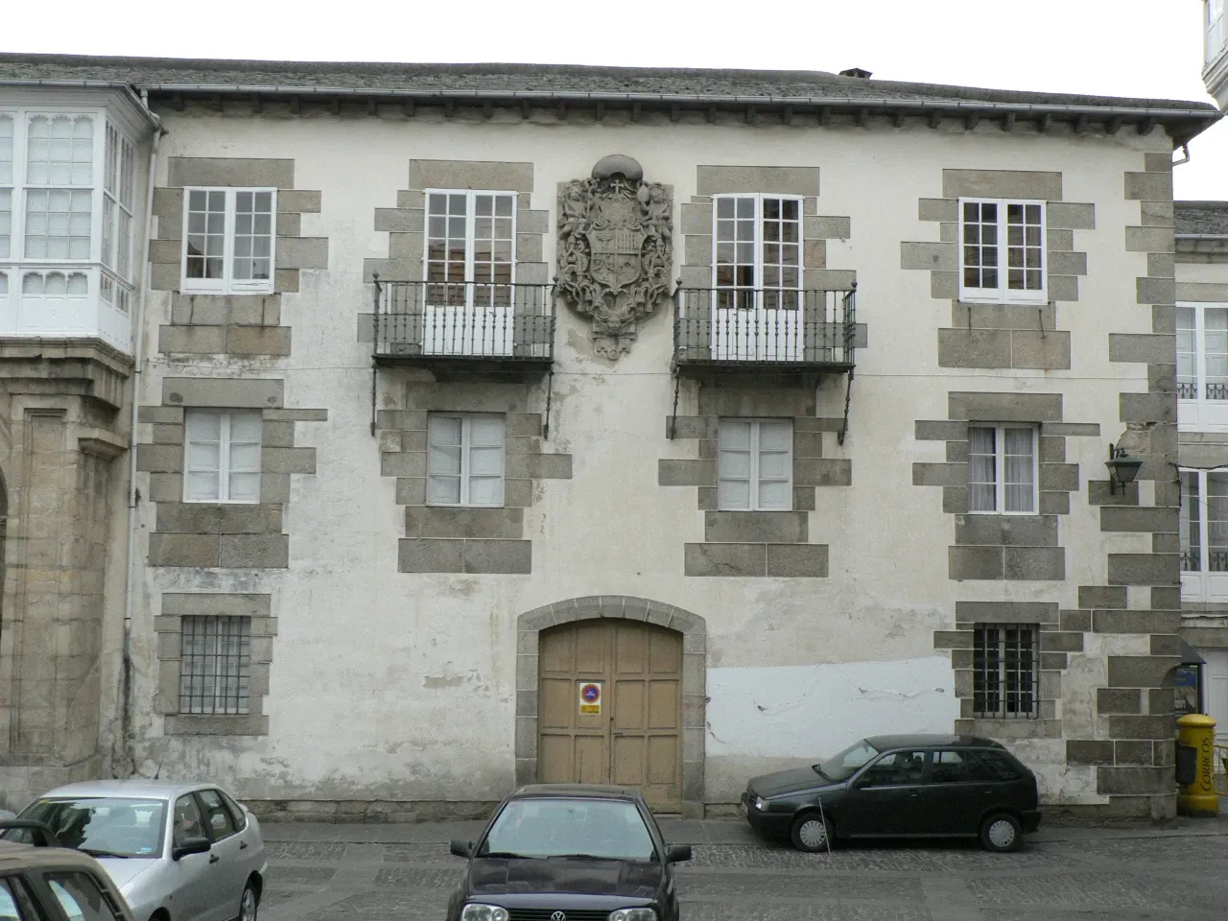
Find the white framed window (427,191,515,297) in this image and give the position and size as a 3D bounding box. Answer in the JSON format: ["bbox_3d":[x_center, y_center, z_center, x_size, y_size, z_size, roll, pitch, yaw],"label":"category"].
[{"bbox_3d":[-2.179,-3.281,25.300,1.386,1.706,0.130,1,-5,-2],"label":"white framed window"}]

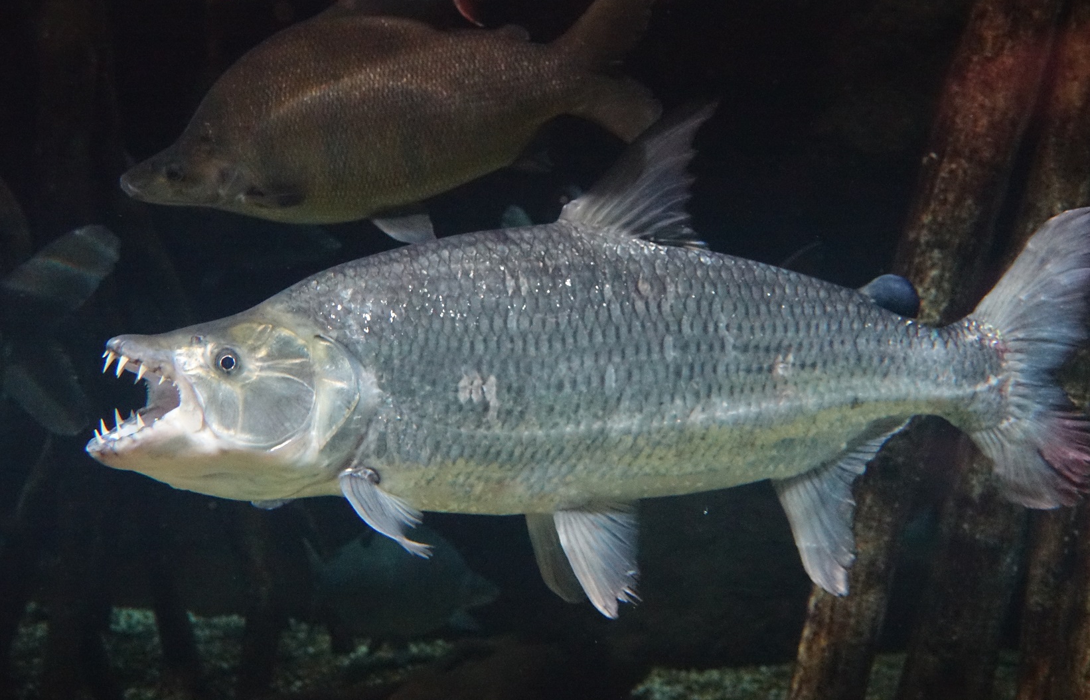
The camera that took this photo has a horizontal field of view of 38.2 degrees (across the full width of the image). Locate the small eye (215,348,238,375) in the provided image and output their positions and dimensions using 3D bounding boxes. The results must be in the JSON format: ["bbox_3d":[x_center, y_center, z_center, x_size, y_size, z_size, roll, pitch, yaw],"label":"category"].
[{"bbox_3d":[-0.267,0.010,1.320,0.021,0.022,0.012,0,0,-7],"label":"small eye"}]

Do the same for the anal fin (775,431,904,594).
[{"bbox_3d":[0.279,0.153,1.500,0.128,0.160,0.020,0,0,-15],"label":"anal fin"}]

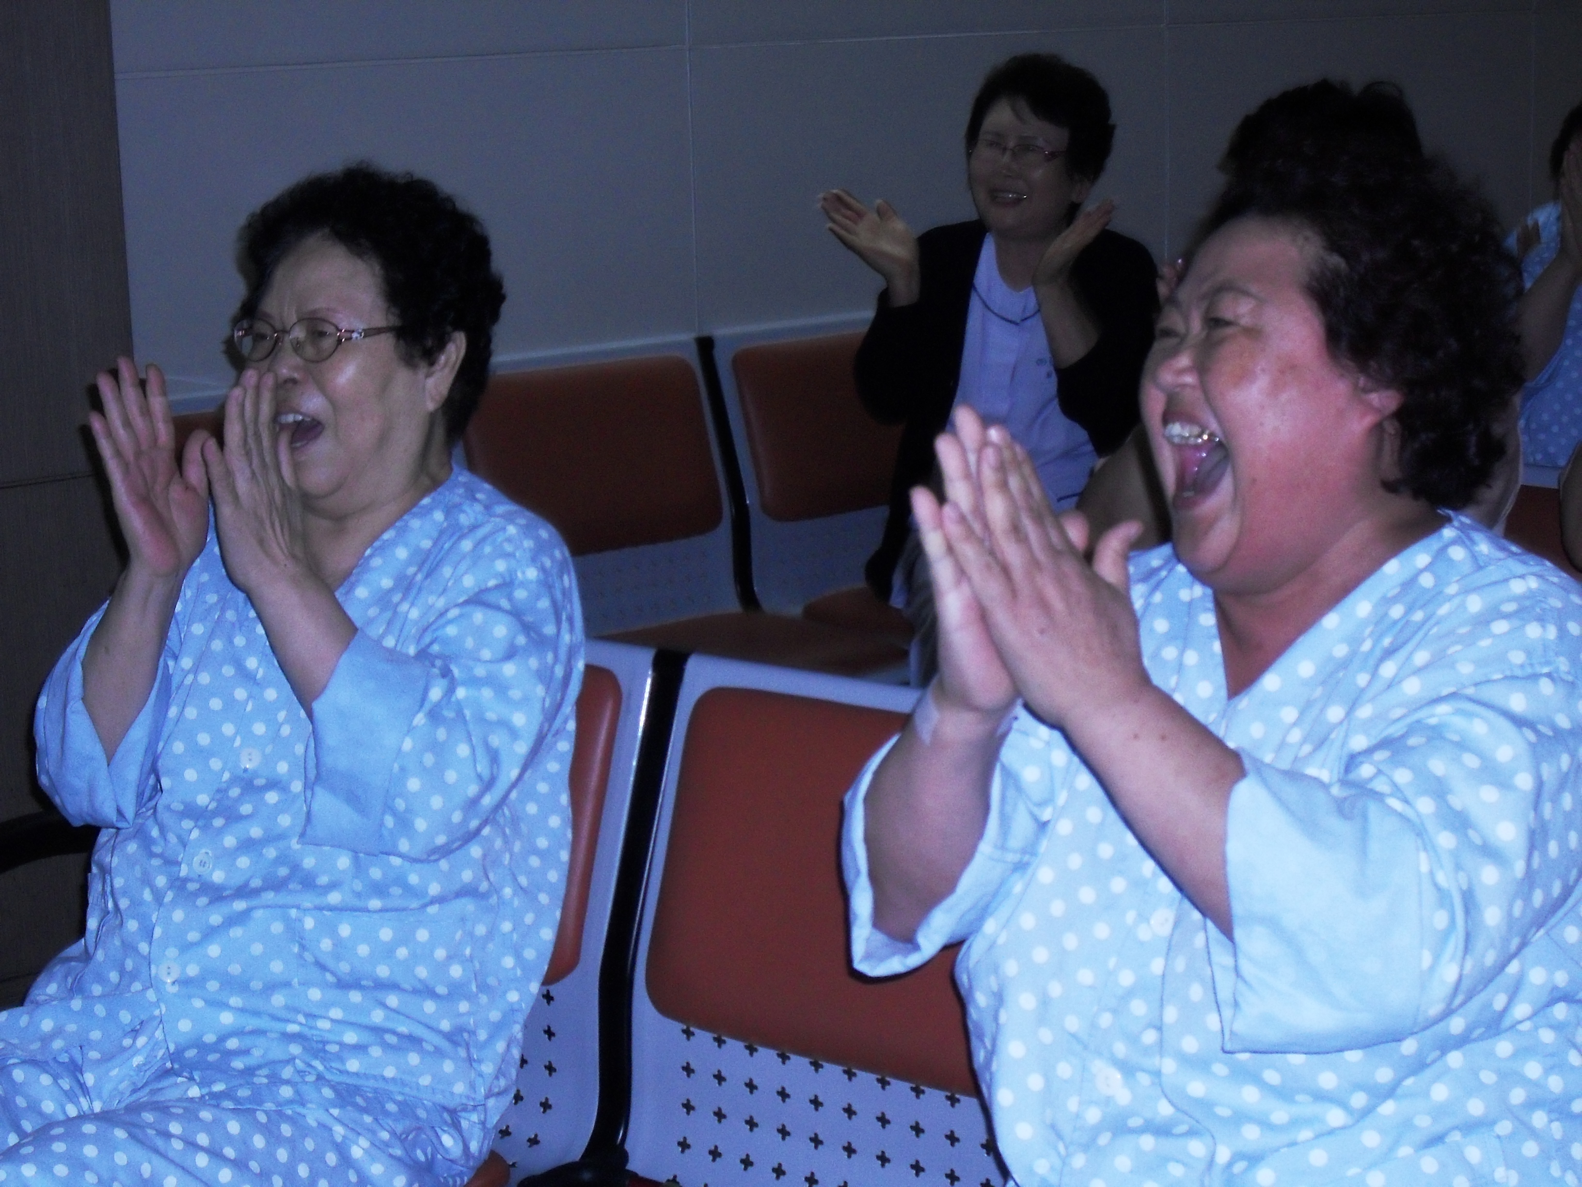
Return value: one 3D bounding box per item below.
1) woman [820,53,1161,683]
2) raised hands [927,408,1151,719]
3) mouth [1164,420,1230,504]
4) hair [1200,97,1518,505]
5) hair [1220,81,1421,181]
[{"bbox_3d":[0.299,-0.098,4.252,0.480,1.170,0.660,1,11,16],"label":"woman"},{"bbox_3d":[0.129,-0.014,1.700,0.090,0.170,0.115,8,14,40],"label":"raised hands"},{"bbox_3d":[0.230,-0.075,1.840,0.030,0.050,0.048,-10,13,-35],"label":"mouth"},{"bbox_3d":[0.339,-0.164,1.930,0.200,0.225,0.190,-10,14,-37],"label":"hair"},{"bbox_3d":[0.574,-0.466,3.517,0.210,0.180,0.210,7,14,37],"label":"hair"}]

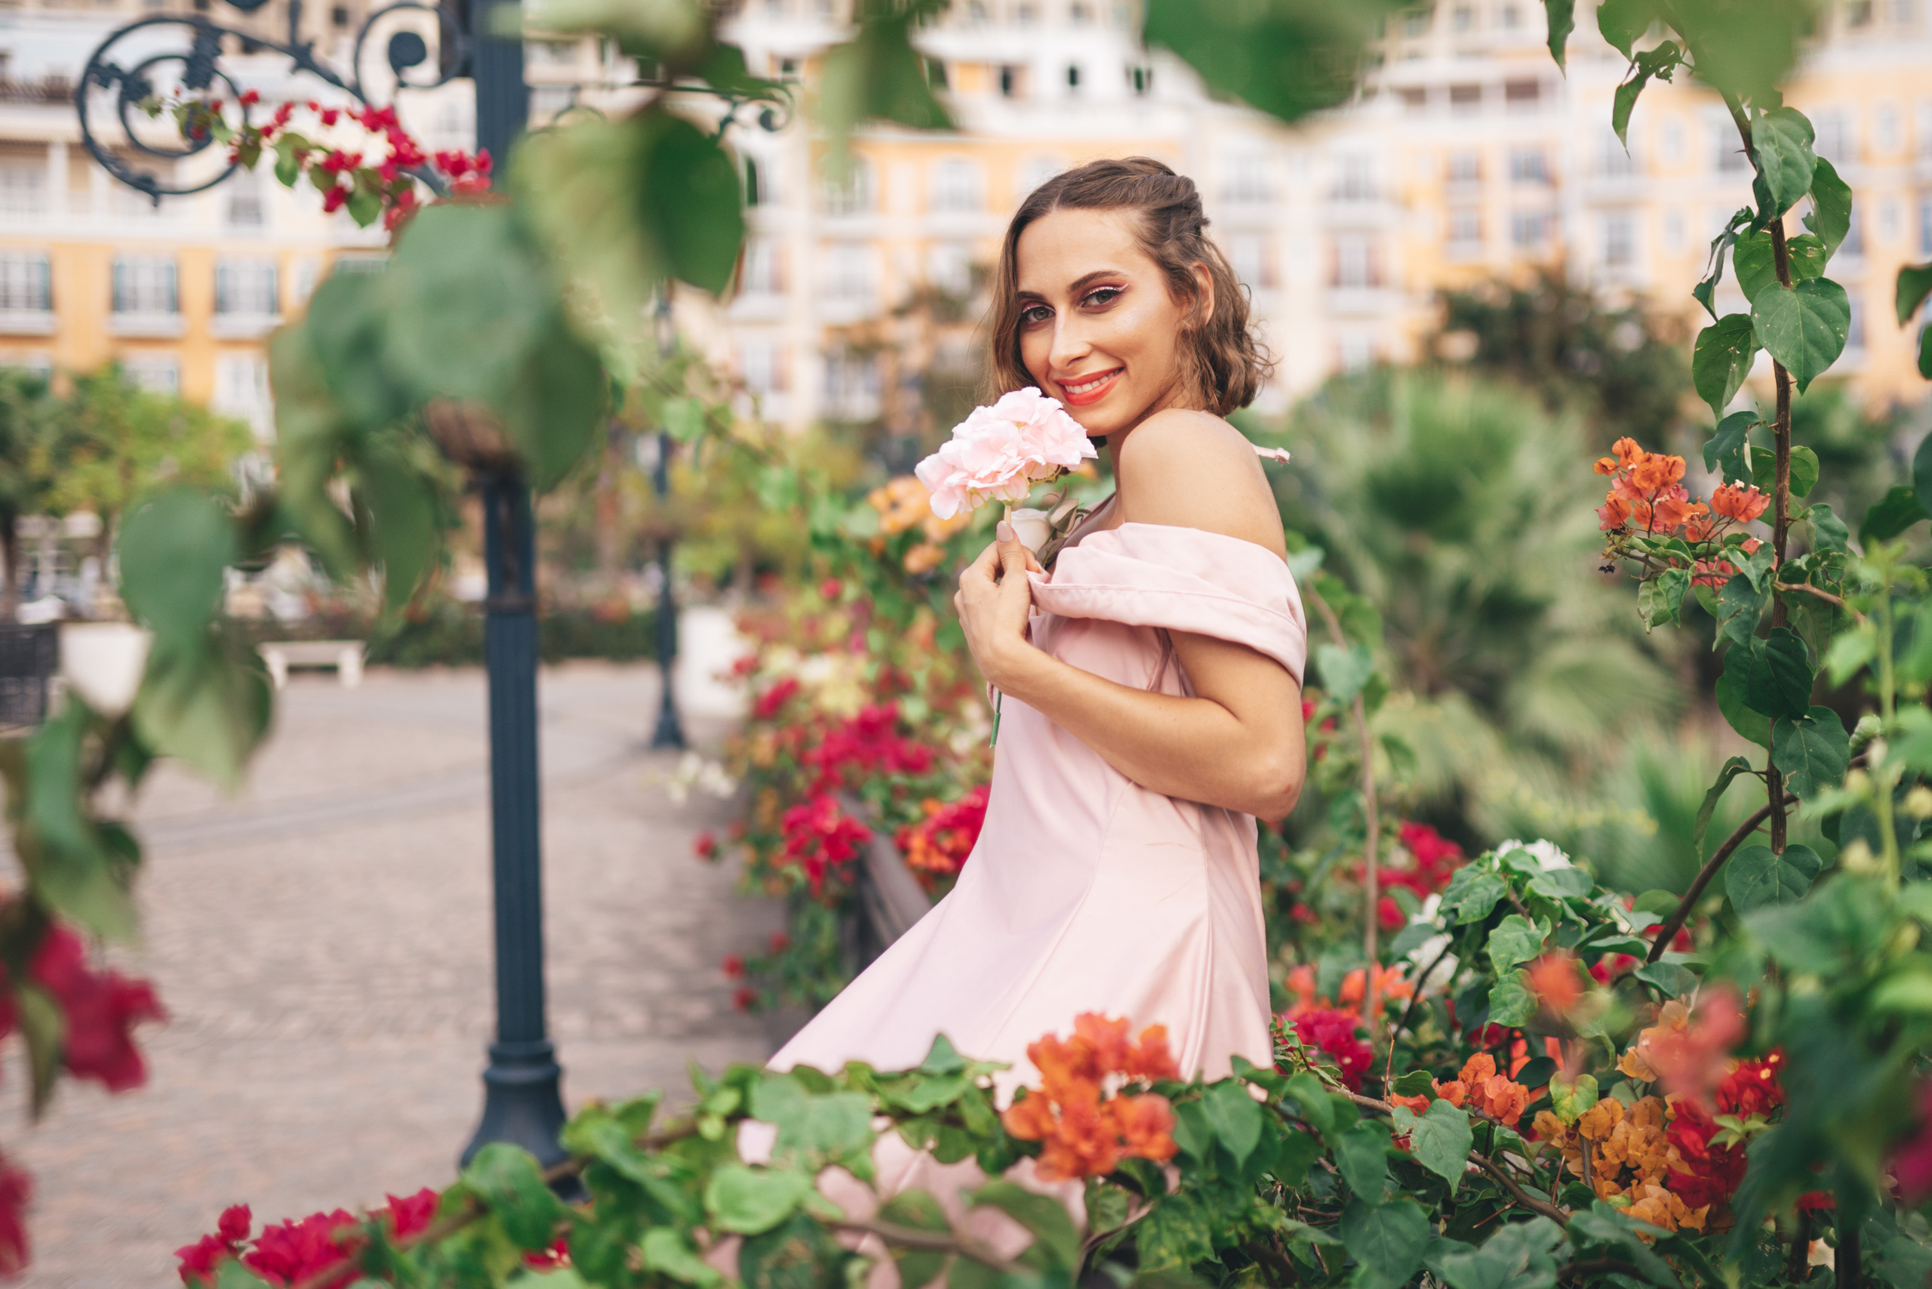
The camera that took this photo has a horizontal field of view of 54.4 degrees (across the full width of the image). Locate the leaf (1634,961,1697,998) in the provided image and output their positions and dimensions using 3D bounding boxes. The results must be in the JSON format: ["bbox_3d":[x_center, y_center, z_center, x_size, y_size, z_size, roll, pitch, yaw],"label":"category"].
[{"bbox_3d":[0.555,0.266,1.490,0.050,0.034,0.020,5,-24,2],"label":"leaf"}]

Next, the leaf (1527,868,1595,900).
[{"bbox_3d":[0.585,0.235,1.850,0.064,0.036,0.045,0,2,18],"label":"leaf"}]

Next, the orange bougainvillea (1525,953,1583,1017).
[{"bbox_3d":[0.219,0.126,0.700,0.025,0.026,0.024,0,2,17],"label":"orange bougainvillea"}]

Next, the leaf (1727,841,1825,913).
[{"bbox_3d":[0.653,0.196,1.520,0.078,0.074,0.025,0,-13,23],"label":"leaf"}]

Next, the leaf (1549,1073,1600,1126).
[{"bbox_3d":[0.467,0.349,1.440,0.040,0.040,0.011,-1,-6,6],"label":"leaf"}]

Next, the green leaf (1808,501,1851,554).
[{"bbox_3d":[0.722,-0.098,1.570,0.034,0.046,0.025,-2,-18,-13],"label":"green leaf"}]

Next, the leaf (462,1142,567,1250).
[{"bbox_3d":[-0.273,0.331,1.130,0.055,0.063,0.022,-13,-12,-10],"label":"leaf"}]

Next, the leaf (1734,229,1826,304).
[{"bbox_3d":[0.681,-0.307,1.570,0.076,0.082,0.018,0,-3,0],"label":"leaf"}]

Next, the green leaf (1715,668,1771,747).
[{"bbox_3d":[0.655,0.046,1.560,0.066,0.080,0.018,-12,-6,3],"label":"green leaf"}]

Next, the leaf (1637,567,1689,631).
[{"bbox_3d":[0.553,-0.036,1.490,0.042,0.052,0.030,0,3,6],"label":"leaf"}]

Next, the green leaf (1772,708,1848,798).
[{"bbox_3d":[0.683,0.090,1.520,0.062,0.076,0.022,0,2,24],"label":"green leaf"}]

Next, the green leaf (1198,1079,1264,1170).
[{"bbox_3d":[0.175,0.317,1.240,0.043,0.063,0.018,-7,-19,-2],"label":"green leaf"}]

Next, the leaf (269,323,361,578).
[{"bbox_3d":[-0.282,-0.085,0.820,0.042,0.106,0.026,-7,0,24],"label":"leaf"}]

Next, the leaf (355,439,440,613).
[{"bbox_3d":[-0.260,-0.054,0.860,0.040,0.078,0.025,-2,2,-37],"label":"leaf"}]

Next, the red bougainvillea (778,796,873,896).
[{"bbox_3d":[-0.225,0.319,3.000,0.155,0.160,0.140,-1,2,-4],"label":"red bougainvillea"}]

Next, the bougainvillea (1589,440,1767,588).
[{"bbox_3d":[0.567,-0.105,1.490,0.140,0.120,0.110,0,3,0],"label":"bougainvillea"}]

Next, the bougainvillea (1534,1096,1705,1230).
[{"bbox_3d":[0.522,0.414,1.500,0.138,0.110,0.105,-1,2,0],"label":"bougainvillea"}]

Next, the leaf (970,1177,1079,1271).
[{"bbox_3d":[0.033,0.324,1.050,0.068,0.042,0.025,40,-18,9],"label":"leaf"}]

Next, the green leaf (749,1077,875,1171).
[{"bbox_3d":[-0.095,0.293,1.150,0.074,0.060,0.019,-3,-21,-7],"label":"green leaf"}]

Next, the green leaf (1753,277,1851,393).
[{"bbox_3d":[0.690,-0.255,1.550,0.080,0.098,0.025,-3,-24,-1],"label":"green leaf"}]

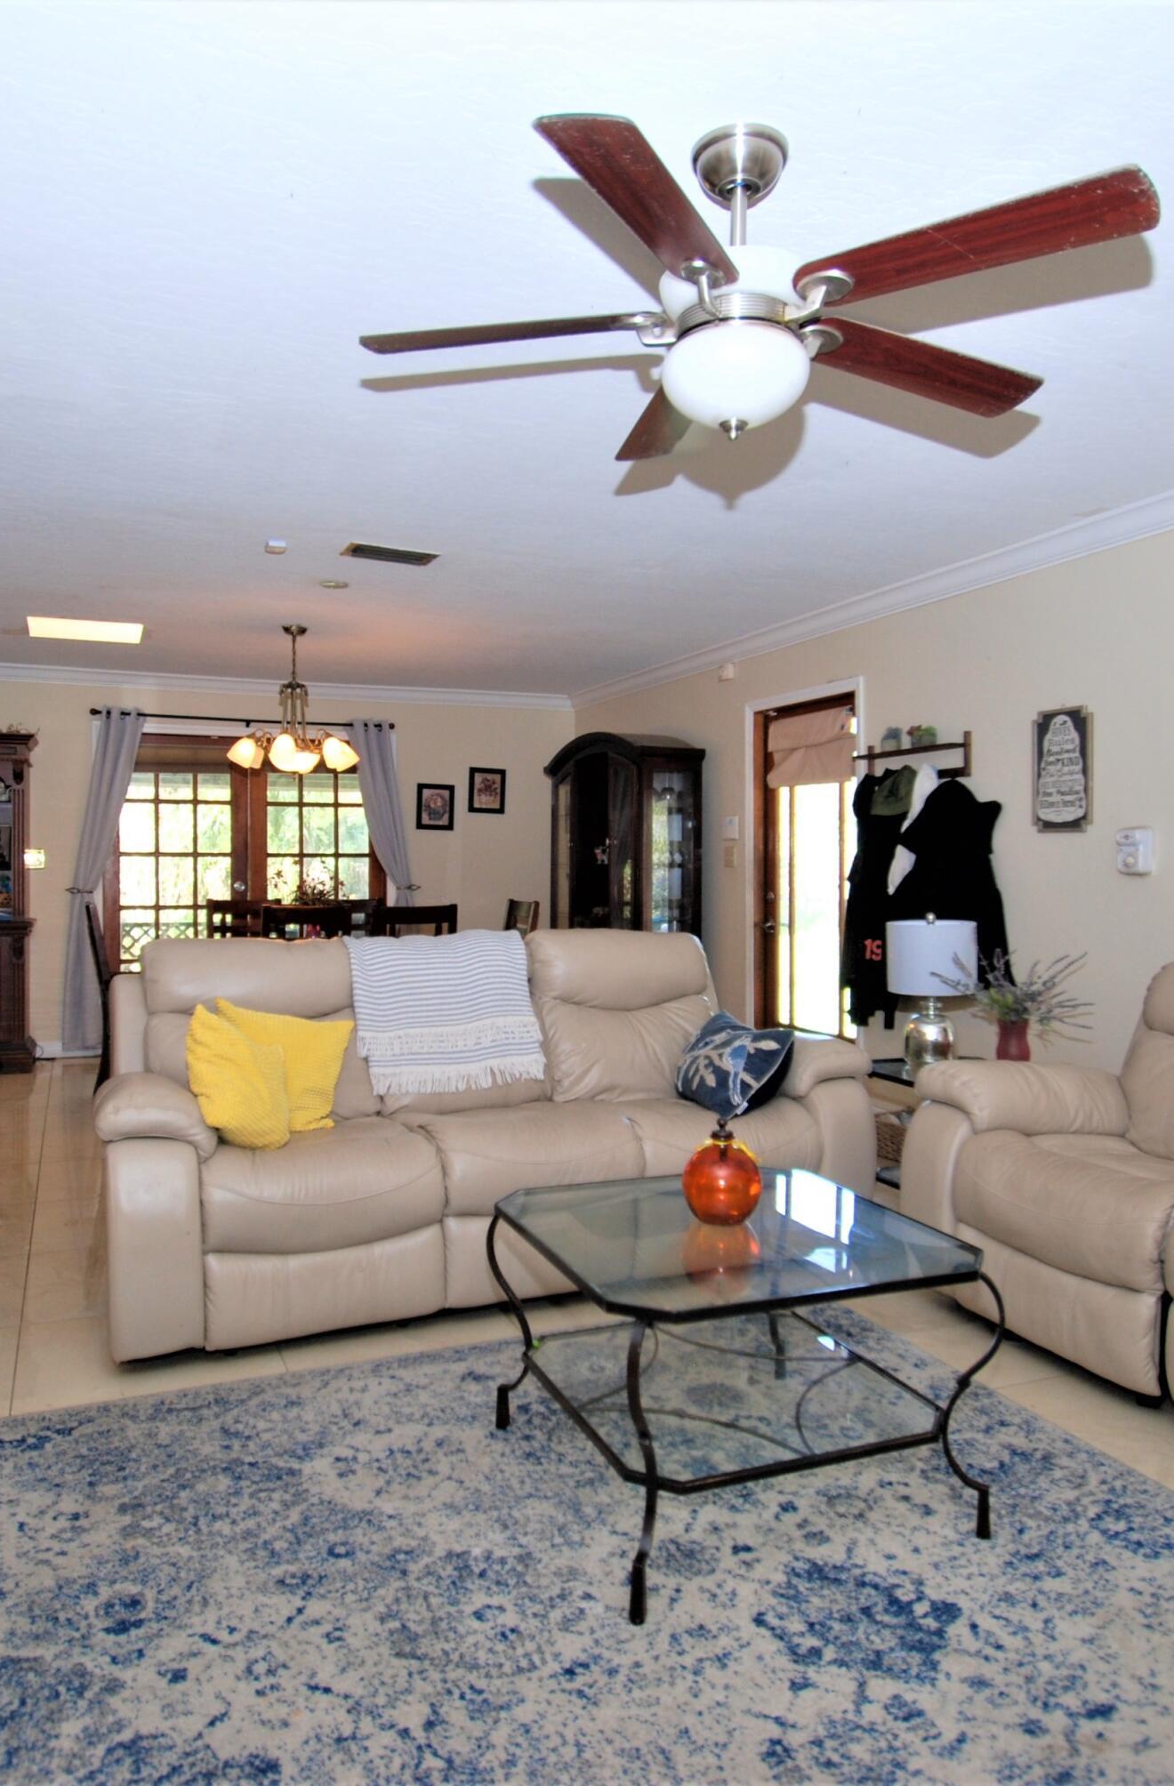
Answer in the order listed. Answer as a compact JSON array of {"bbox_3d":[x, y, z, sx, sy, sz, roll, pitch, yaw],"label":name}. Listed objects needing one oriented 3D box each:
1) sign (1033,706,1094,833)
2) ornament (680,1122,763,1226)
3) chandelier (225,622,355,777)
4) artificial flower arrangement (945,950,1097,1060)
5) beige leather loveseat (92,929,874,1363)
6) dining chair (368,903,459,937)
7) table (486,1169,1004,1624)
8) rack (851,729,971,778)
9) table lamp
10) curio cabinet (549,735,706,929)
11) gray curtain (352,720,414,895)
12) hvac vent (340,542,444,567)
[{"bbox_3d":[1.786,-0.457,4.176,0.024,0.420,0.270,0,2,-25],"label":"sign"},{"bbox_3d":[0.288,0.573,2.317,0.165,0.205,0.165,0,1,0],"label":"ornament"},{"bbox_3d":[-1.530,-0.991,5.818,0.650,0.780,0.650,0,2,-25],"label":"chandelier"},{"bbox_3d":[1.450,0.393,3.750,0.420,0.390,0.460,0,2,-25],"label":"artificial flower arrangement"},{"bbox_3d":[-0.297,0.637,3.461,2.270,0.985,0.900,0,2,-25],"label":"beige leather loveseat"},{"bbox_3d":[-0.914,0.570,5.580,0.440,1.010,0.500,0,2,-25],"label":"dining chair"},{"bbox_3d":[0.275,0.927,2.250,0.750,0.495,0.750,0,2,-21],"label":"table"},{"bbox_3d":[1.409,-0.588,4.893,0.116,0.197,0.645,0,2,-25],"label":"rack"},{"bbox_3d":[1.166,0.360,3.795,0.305,0.550,0.305,0,2,-25],"label":"table lamp"},{"bbox_3d":[0.221,0.025,7.114,0.416,2.025,1.420,0,2,-25],"label":"curio cabinet"},{"bbox_3d":[-1.371,-0.057,7.466,0.450,2.100,0.120,0,2,-25],"label":"gray curtain"},{"bbox_3d":[-0.787,-1.333,4.410,0.370,0.025,0.190,0,2,-25],"label":"hvac vent"}]

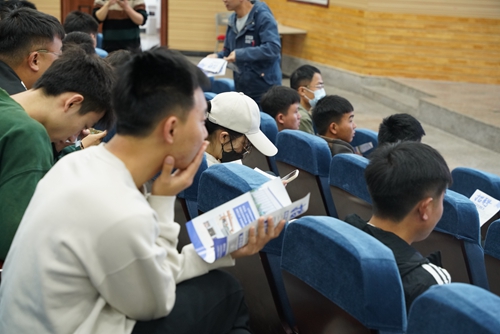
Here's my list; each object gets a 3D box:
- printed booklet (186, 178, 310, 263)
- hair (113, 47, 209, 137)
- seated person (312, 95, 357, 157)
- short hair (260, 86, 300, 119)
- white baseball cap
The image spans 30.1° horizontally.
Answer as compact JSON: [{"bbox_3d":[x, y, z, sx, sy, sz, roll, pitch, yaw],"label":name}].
[{"bbox_3d":[-0.003,0.121,2.100,0.280,0.112,0.075,-26,-4,-35],"label":"printed booklet"},{"bbox_3d":[-0.199,-0.168,2.070,0.205,0.190,0.175,-10,18,-24],"label":"hair"},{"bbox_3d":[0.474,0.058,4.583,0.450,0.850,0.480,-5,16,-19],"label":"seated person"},{"bbox_3d":[0.159,-0.328,4.850,0.200,0.180,0.175,-7,16,-23],"label":"short hair"},{"bbox_3d":[-0.022,-0.149,3.180,0.265,0.150,0.175,29,1,-27],"label":"white baseball cap"}]

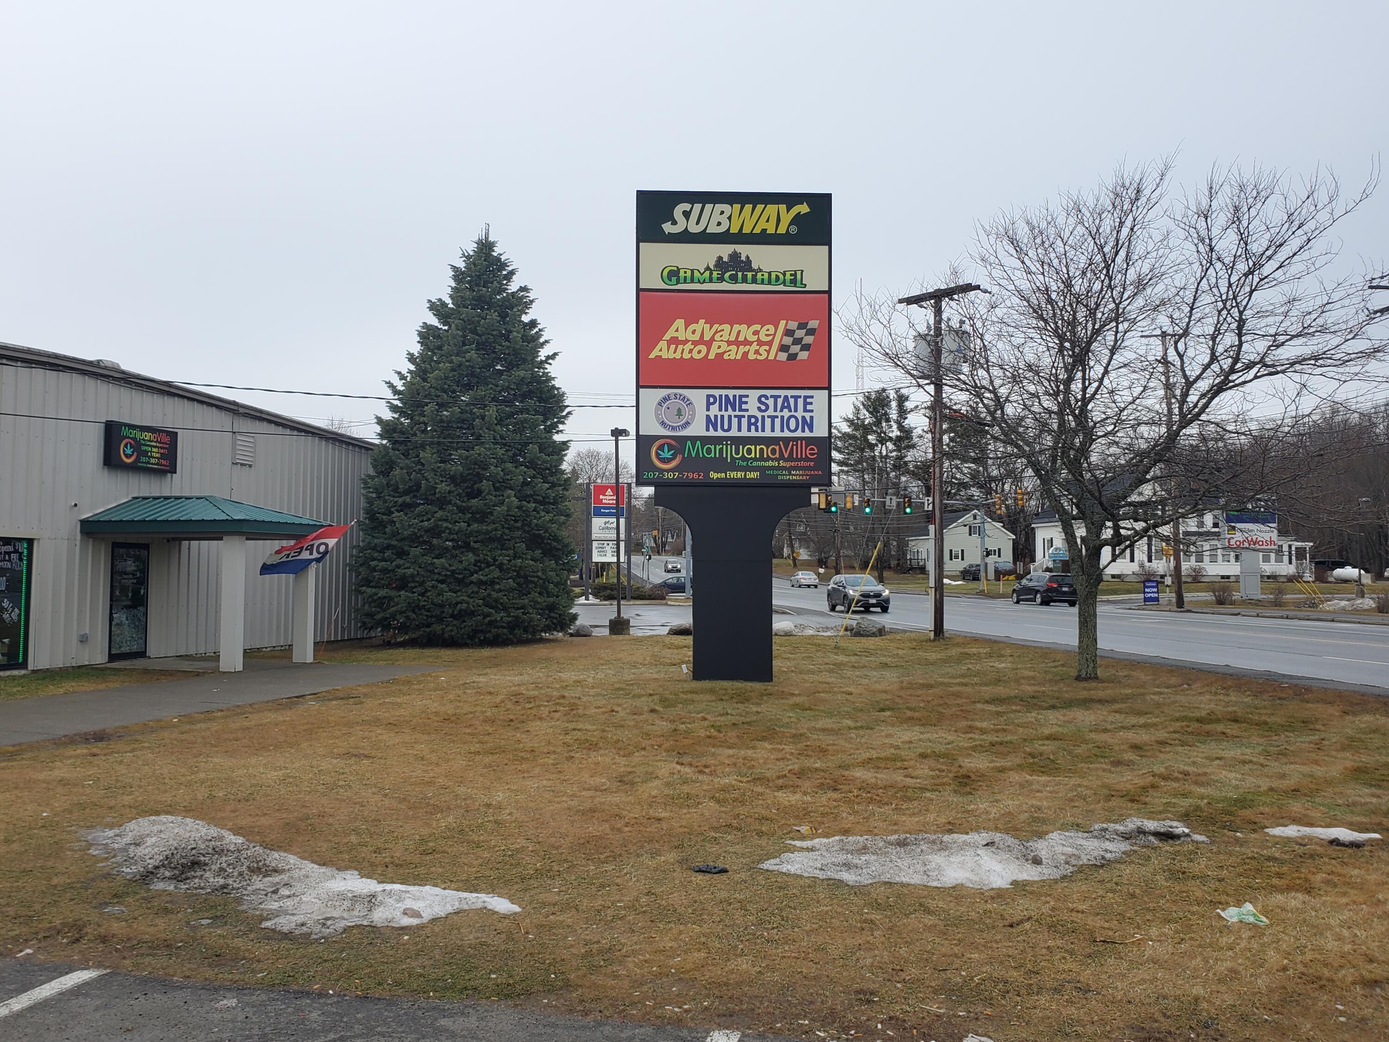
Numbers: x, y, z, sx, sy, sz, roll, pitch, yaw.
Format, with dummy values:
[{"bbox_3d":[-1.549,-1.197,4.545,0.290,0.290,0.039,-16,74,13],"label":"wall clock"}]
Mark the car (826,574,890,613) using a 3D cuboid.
[{"bbox_3d":[7.411,3.259,47.393,1.880,1.680,4.600,0,-3,-4],"label":"car"}]

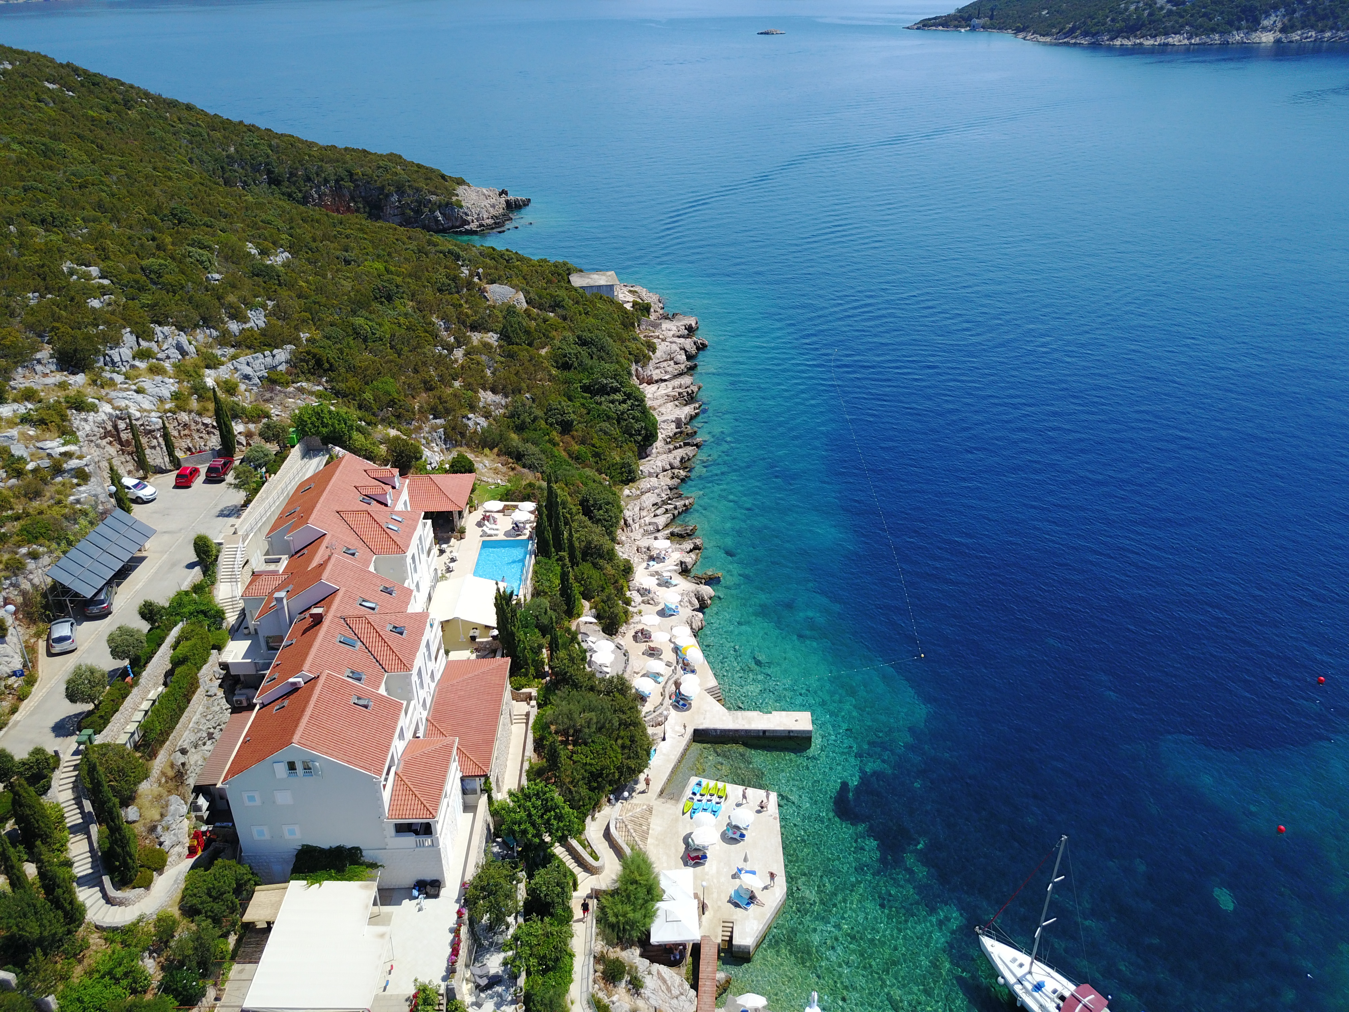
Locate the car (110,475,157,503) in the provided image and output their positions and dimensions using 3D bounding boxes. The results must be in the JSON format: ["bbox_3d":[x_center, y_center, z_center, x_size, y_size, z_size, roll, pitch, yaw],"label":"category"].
[{"bbox_3d":[-52.158,-1.524,98.270,4.300,1.500,1.790,15,32,26],"label":"car"}]

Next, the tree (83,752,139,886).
[{"bbox_3d":[-34.251,18.808,61.003,1.850,10.370,1.850,-1,28,-2],"label":"tree"}]

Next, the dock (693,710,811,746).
[{"bbox_3d":[7.524,21.423,98.548,11.348,1.400,2.789,0,27,1],"label":"dock"}]

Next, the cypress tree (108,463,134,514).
[{"bbox_3d":[-51.030,-1.511,92.951,1.600,5.712,1.600,0,27,0],"label":"cypress tree"}]

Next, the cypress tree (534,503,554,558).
[{"bbox_3d":[-13.282,2.825,102.599,1.500,7.179,1.500,0,27,0],"label":"cypress tree"}]

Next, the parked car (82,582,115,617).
[{"bbox_3d":[-46.885,7.410,82.916,1.800,1.480,4.450,-8,29,-14],"label":"parked car"}]

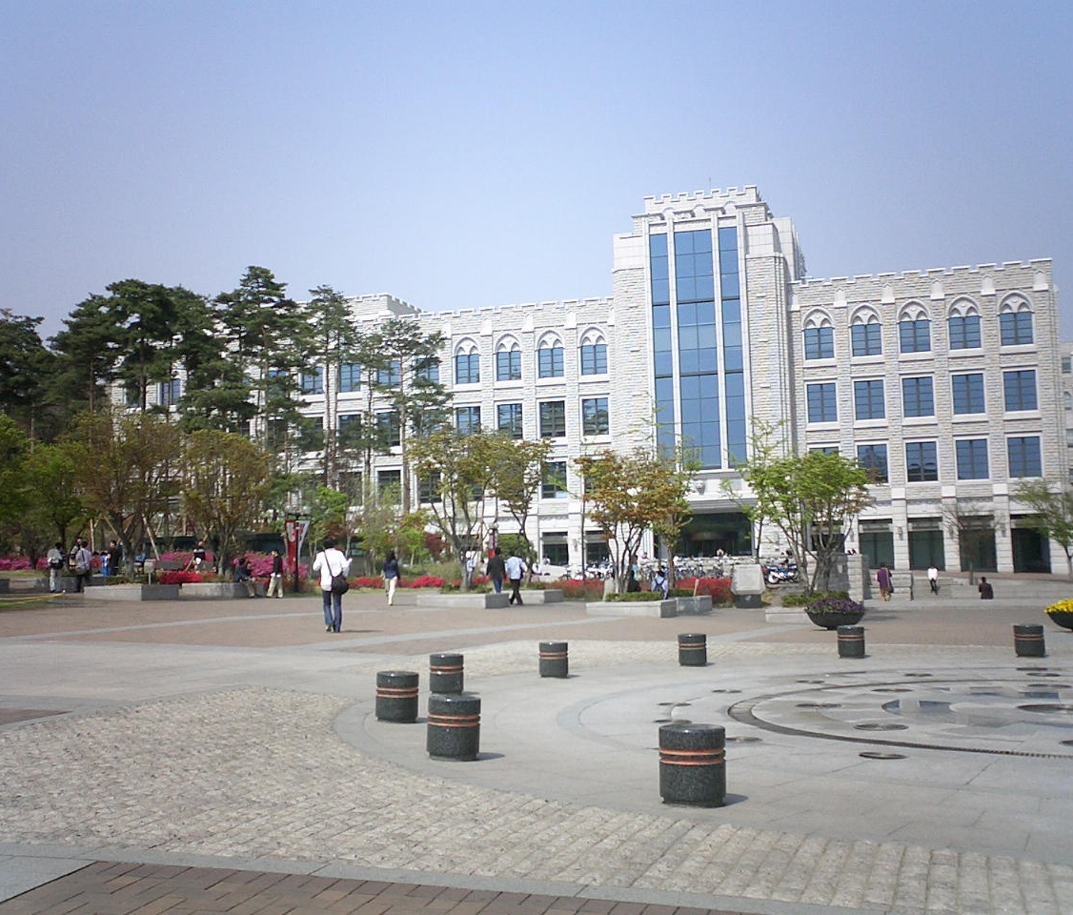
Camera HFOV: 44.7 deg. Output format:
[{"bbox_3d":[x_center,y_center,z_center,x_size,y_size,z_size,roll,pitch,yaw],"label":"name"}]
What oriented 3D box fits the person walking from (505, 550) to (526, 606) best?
[{"bbox_3d":[-0.656,3.725,40.526,0.580,1.730,0.500,-2,-5,5],"label":"person walking"}]

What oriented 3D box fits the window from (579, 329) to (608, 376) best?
[{"bbox_3d":[3.663,-6.752,83.733,1.884,3.028,0.300,-3,-5,16],"label":"window"}]

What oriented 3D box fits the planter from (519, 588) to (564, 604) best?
[{"bbox_3d":[-0.446,4.681,43.628,2.120,0.430,2.120,-3,-5,16],"label":"planter"}]

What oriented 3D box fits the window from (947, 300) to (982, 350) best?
[{"bbox_3d":[27.013,-8.462,82.407,1.970,3.150,0.300,-3,-5,16],"label":"window"}]

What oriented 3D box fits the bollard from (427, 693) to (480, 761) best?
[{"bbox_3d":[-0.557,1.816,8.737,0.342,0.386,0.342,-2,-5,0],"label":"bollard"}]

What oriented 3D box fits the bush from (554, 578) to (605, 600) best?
[{"bbox_3d":[1.415,4.388,43.500,1.650,0.780,1.300,-1,-5,0],"label":"bush"}]

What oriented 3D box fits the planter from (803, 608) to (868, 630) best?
[{"bbox_3d":[6.082,3.302,26.500,1.230,0.410,1.230,-2,-5,0],"label":"planter"}]

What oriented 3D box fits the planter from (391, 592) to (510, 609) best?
[{"bbox_3d":[-2.197,4.355,39.540,2.140,0.430,2.140,-3,-5,16],"label":"planter"}]

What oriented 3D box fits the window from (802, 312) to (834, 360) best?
[{"bbox_3d":[17.252,-7.405,79.777,1.907,2.972,0.300,-3,-5,16],"label":"window"}]

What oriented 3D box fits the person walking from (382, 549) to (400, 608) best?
[{"bbox_3d":[-4.258,3.532,38.200,0.500,1.640,0.420,-2,-5,5],"label":"person walking"}]

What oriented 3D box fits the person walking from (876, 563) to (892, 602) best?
[{"bbox_3d":[14.677,5.261,54.931,0.560,1.620,0.450,-2,-5,6],"label":"person walking"}]

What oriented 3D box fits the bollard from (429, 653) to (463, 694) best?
[{"bbox_3d":[-0.957,2.302,13.849,0.345,0.406,0.345,-2,-5,0],"label":"bollard"}]

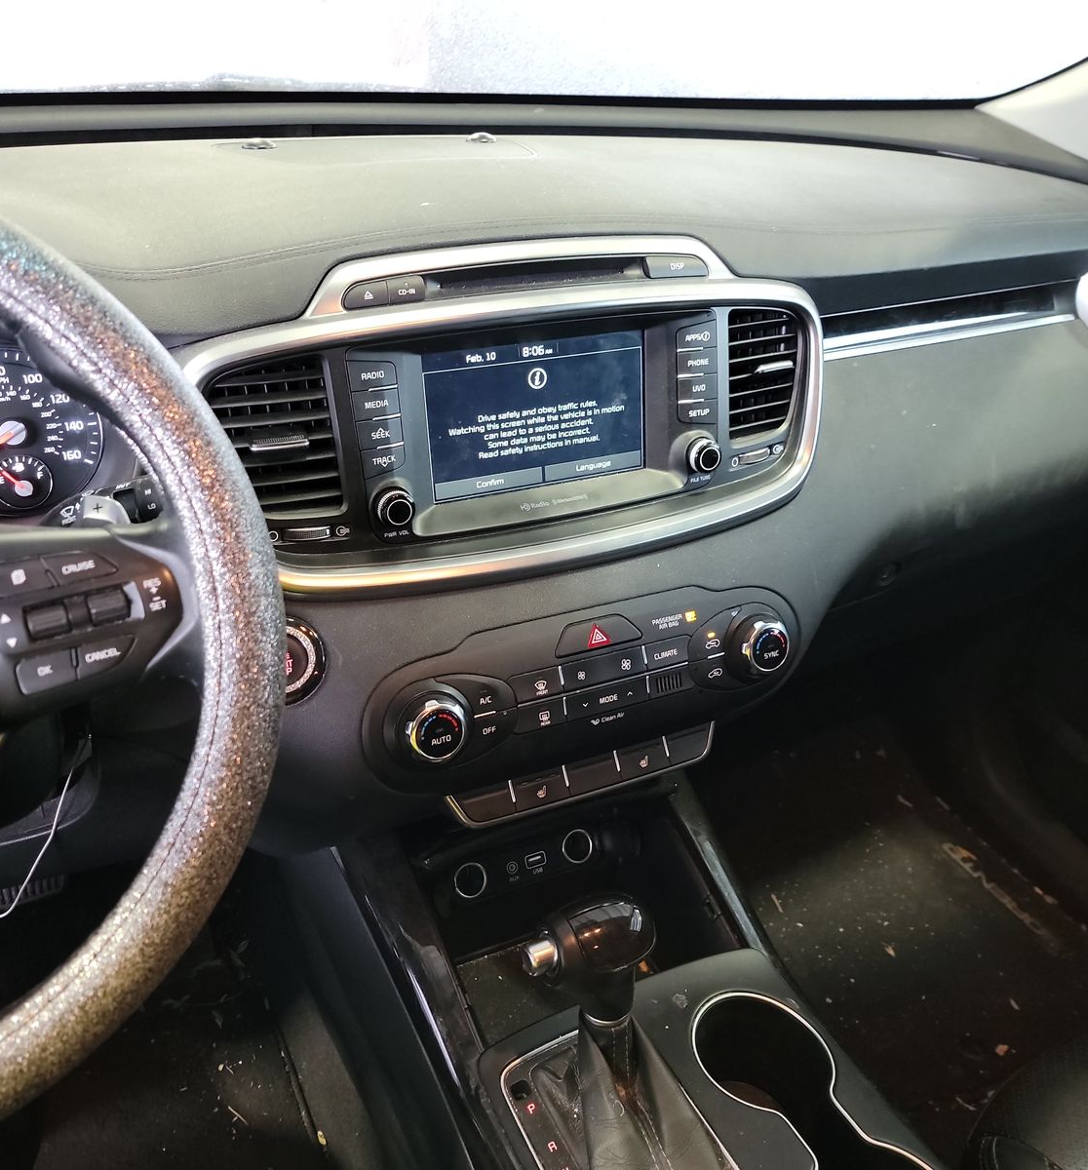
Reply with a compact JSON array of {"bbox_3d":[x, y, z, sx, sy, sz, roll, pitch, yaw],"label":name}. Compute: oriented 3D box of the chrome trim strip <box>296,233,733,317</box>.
[{"bbox_3d":[-0.007,-0.192,0.658,0.297,0.036,0.032,-12,17,-24],"label":"chrome trim strip"}]

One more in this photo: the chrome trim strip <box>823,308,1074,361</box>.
[{"bbox_3d":[0.328,-0.202,0.861,0.275,0.018,0.018,-13,22,-26],"label":"chrome trim strip"}]

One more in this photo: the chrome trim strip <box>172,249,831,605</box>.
[{"bbox_3d":[0.001,-0.092,0.685,0.440,0.180,0.045,-12,21,-24],"label":"chrome trim strip"}]

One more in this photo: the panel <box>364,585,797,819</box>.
[{"bbox_3d":[0.035,0.077,0.688,0.310,0.140,0.050,-12,17,-24],"label":"panel"}]

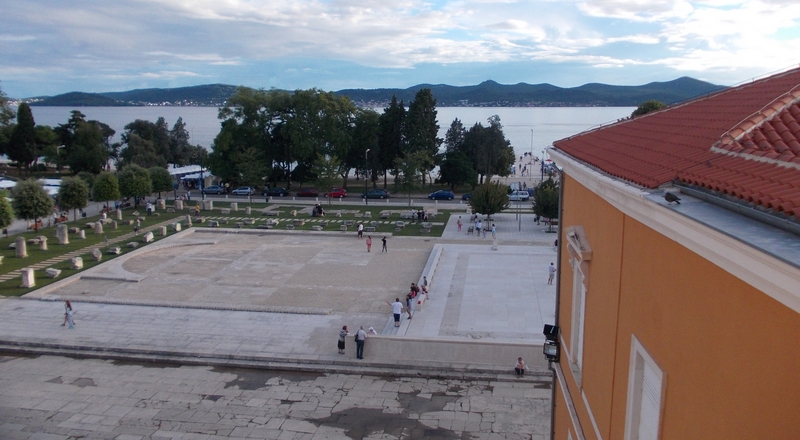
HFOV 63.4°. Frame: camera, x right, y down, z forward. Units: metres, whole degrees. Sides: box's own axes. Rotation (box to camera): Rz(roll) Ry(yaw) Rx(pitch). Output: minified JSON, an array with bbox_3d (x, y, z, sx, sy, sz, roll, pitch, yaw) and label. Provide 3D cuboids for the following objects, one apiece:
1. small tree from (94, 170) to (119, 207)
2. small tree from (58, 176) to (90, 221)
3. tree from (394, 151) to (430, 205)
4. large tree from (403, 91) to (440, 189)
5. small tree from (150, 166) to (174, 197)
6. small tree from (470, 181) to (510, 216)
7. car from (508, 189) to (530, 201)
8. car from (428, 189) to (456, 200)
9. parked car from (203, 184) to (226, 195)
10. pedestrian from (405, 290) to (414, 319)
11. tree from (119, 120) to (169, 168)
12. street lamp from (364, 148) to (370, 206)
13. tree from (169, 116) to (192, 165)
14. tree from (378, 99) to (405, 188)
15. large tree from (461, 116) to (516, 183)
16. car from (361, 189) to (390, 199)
[{"bbox_3d":[-38.607,-3.549,85.769,3.324,5.773,3.324,-5,11,-24],"label":"small tree"},{"bbox_3d":[-41.285,-2.600,81.644,3.790,5.800,3.790,0,10,0],"label":"small tree"},{"bbox_3d":[1.648,-6.035,96.210,5.060,8.270,5.060,0,10,0],"label":"tree"},{"bbox_3d":[4.081,-14.626,116.358,6.649,17.682,6.649,0,10,2],"label":"large tree"},{"bbox_3d":[-35.583,-5.328,97.209,3.456,5.273,3.456,-4,11,-20],"label":"small tree"},{"bbox_3d":[10.551,-1.727,75.925,4.340,6.080,4.340,0,10,0],"label":"small tree"},{"bbox_3d":[19.110,-4.058,105.656,4.200,1.480,1.750,1,10,8],"label":"car"},{"bbox_3d":[6.912,-4.137,106.098,4.150,1.480,1.750,1,10,8],"label":"car"},{"bbox_3d":[-30.811,-5.064,108.178,4.050,1.450,1.720,2,10,11],"label":"parked car"},{"bbox_3d":[0.568,5.406,40.682,0.500,1.694,0.480,3,11,16],"label":"pedestrian"},{"bbox_3d":[-55.901,-15.420,139.973,10.820,12.070,10.820,0,10,0],"label":"tree"},{"bbox_3d":[-4.718,-6.166,93.063,0.400,8.119,1.200,2,10,9],"label":"street lamp"},{"bbox_3d":[-44.470,-14.460,130.005,4.700,12.501,4.700,0,10,0],"label":"tree"},{"bbox_3d":[-1.516,-13.598,114.015,4.900,16.207,4.900,0,10,0],"label":"tree"},{"bbox_3d":[16.316,-13.013,120.445,9.591,13.076,9.000,1,10,8],"label":"large tree"},{"bbox_3d":[-3.786,-4.155,103.072,4.400,1.450,1.740,1,10,8],"label":"car"}]

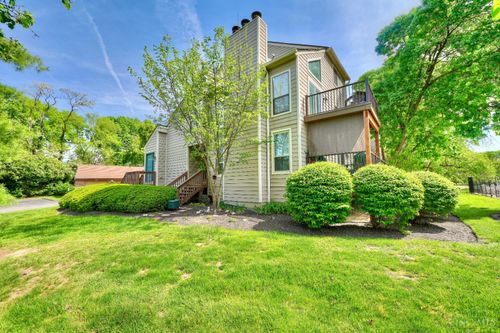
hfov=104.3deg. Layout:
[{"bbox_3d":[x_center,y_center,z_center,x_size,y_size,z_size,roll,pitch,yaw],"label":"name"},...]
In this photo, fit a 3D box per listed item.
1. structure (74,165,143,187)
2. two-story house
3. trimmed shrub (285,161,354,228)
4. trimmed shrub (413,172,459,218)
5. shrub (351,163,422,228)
[{"bbox_3d":[-19.776,2.177,28.800,8.730,4.268,6.596,3,-6,-34],"label":"structure"},{"bbox_3d":[0.766,-3.637,14.288,14.381,11.623,10.047,-4,-6,39],"label":"two-story house"},{"bbox_3d":[1.921,0.792,5.516,1.773,1.812,1.773,0,-5,0],"label":"trimmed shrub"},{"bbox_3d":[6.501,0.945,7.092,1.527,1.586,1.527,0,-5,0],"label":"trimmed shrub"},{"bbox_3d":[4.038,0.817,5.812,1.773,1.763,1.773,0,-5,0],"label":"shrub"}]

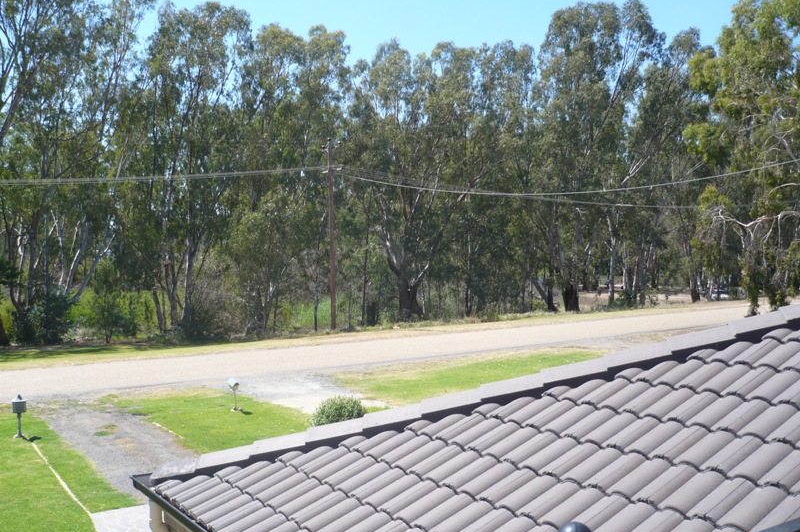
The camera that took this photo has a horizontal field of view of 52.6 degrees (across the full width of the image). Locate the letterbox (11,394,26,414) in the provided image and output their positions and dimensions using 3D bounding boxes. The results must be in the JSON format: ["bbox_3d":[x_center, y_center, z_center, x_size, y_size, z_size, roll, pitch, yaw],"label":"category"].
[{"bbox_3d":[-8.996,3.263,19.100,0.320,0.430,0.360,-1,1,-39],"label":"letterbox"}]

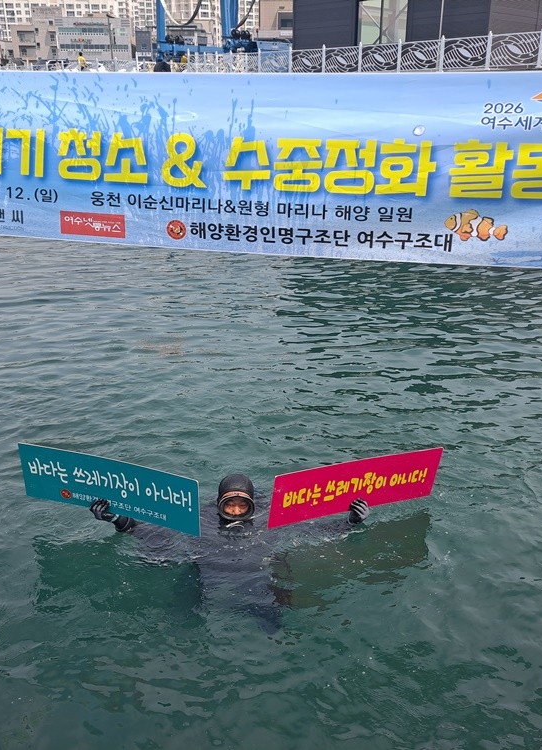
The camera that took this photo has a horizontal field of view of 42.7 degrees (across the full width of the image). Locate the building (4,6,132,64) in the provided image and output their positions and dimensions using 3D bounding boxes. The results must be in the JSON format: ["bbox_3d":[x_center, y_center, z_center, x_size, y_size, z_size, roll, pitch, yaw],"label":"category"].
[{"bbox_3d":[-48.830,-81.302,170.065,29.500,14.000,16.000,-2,21,-6],"label":"building"}]

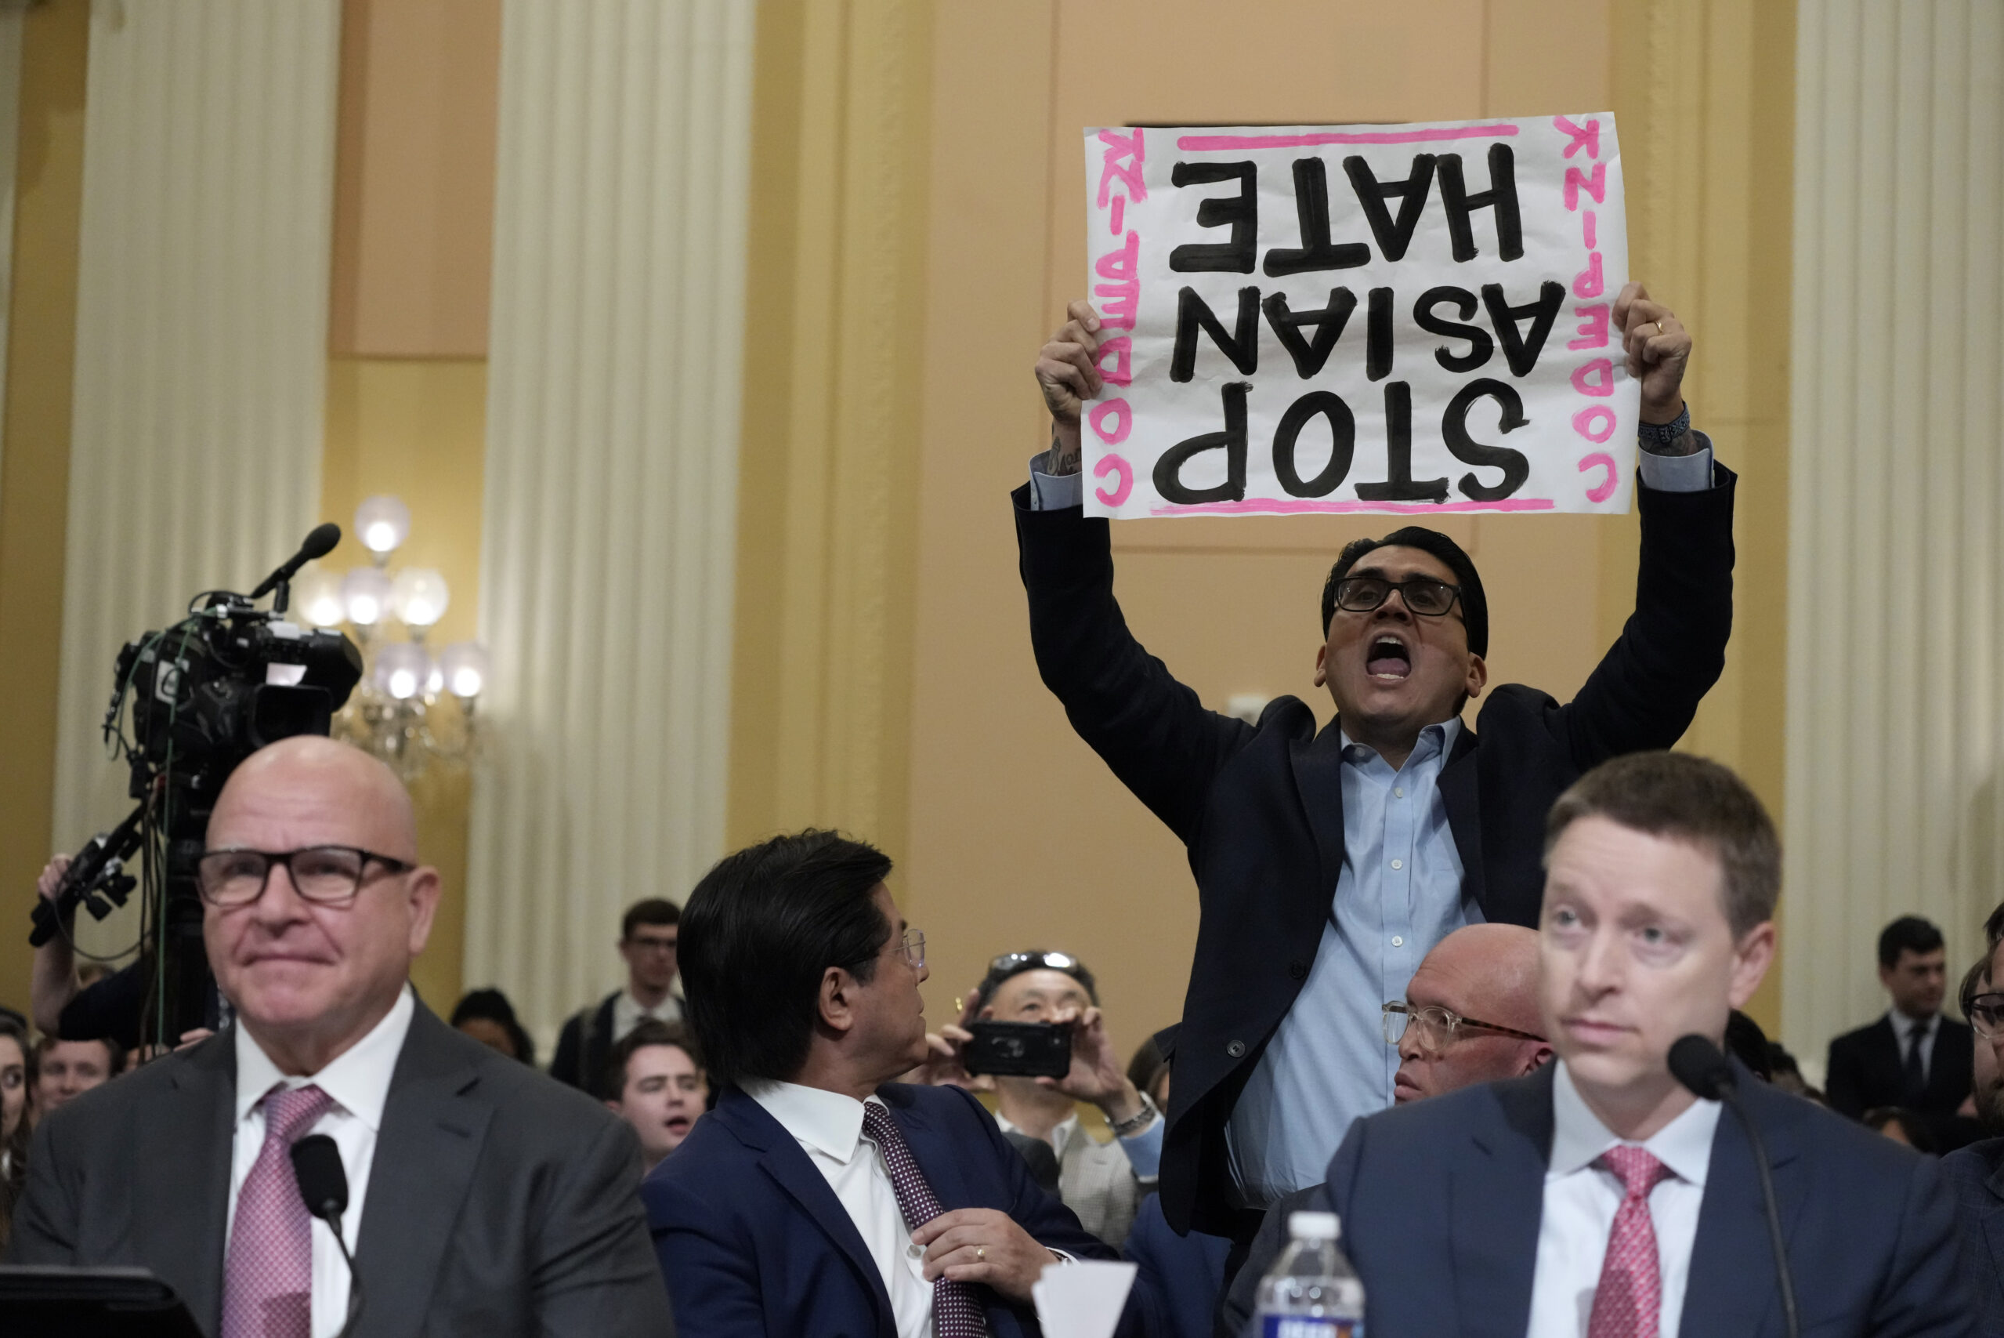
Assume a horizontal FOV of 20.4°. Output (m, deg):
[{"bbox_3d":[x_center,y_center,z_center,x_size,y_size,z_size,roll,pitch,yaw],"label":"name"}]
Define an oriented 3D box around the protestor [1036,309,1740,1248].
[{"bbox_3d":[0.392,0.582,6.050,0.780,2.050,0.460,1,-6,6],"label":"protestor"}]

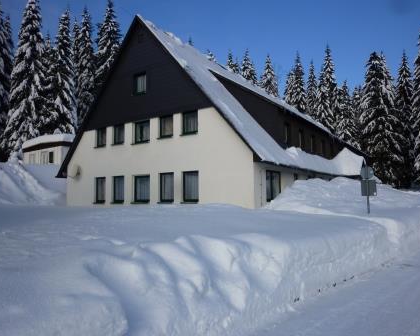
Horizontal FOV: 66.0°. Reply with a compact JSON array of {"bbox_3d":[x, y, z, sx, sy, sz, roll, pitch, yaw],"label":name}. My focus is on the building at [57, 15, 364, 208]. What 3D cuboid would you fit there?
[{"bbox_3d":[4.449,-1.934,29.347,14.606,11.090,30.000,-4,-6,34],"label":"building"}]

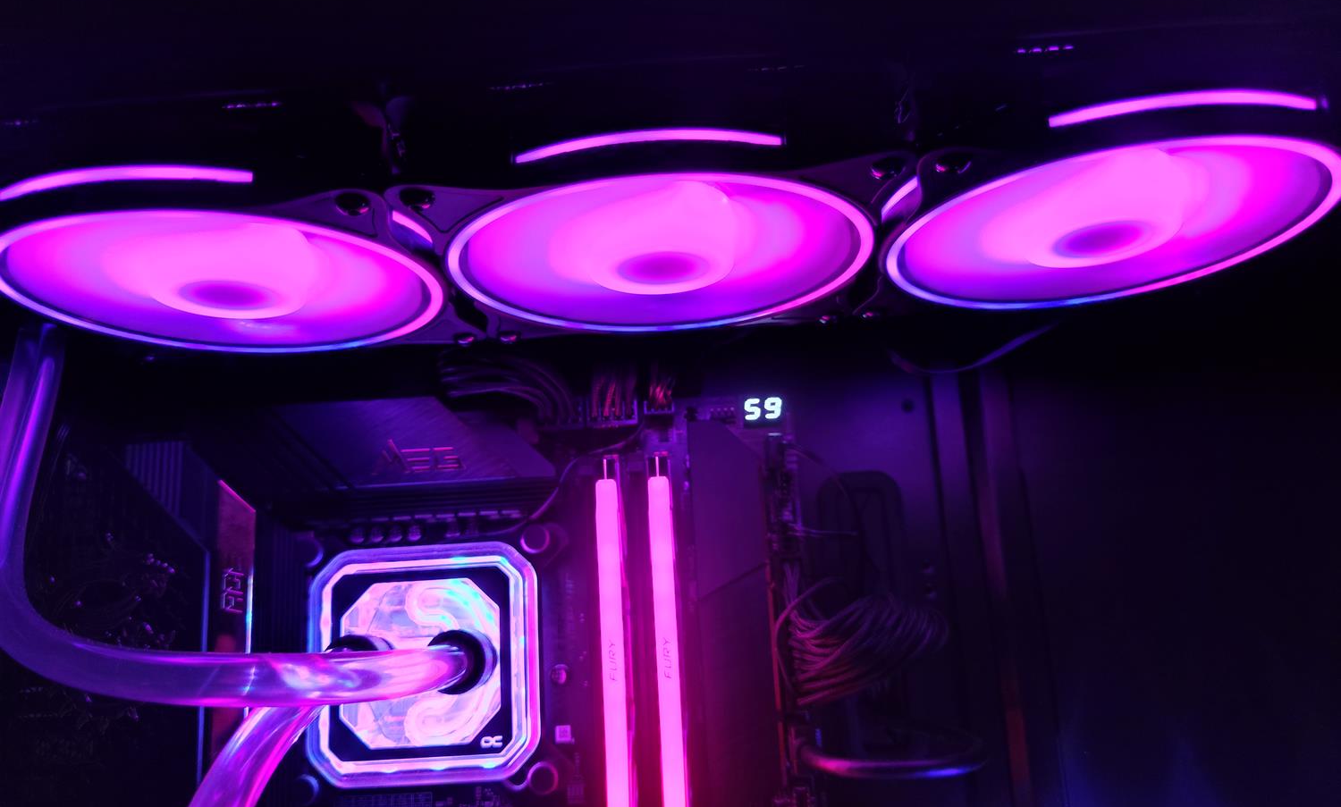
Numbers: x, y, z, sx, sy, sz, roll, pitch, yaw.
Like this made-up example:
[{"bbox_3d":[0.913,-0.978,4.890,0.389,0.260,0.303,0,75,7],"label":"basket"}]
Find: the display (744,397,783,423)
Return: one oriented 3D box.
[{"bbox_3d":[0.035,0.003,0.352,0.015,0.010,0.006,-4,-11,2],"label":"display"}]

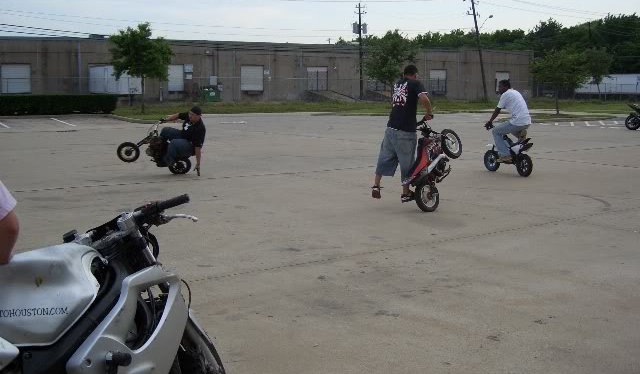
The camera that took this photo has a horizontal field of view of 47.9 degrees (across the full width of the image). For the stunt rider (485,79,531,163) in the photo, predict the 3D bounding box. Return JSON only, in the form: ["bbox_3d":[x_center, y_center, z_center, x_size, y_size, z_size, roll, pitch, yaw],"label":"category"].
[{"bbox_3d":[3.303,-1.149,12.712,0.500,1.477,0.780,-3,9,-25],"label":"stunt rider"}]

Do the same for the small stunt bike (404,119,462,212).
[{"bbox_3d":[1.406,-0.364,9.195,0.580,0.840,1.280,-10,42,47],"label":"small stunt bike"}]

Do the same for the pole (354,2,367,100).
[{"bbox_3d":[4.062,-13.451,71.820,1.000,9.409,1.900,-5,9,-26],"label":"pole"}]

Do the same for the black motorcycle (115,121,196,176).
[{"bbox_3d":[-2.759,-0.663,12.320,1.350,0.860,0.580,10,24,-15],"label":"black motorcycle"}]

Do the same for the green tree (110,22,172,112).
[{"bbox_3d":[-8.777,-5.857,35.536,3.095,4.450,3.095,-2,8,-14],"label":"green tree"}]

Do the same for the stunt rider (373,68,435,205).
[{"bbox_3d":[1.040,-0.662,9.076,0.620,1.749,0.620,7,10,40],"label":"stunt rider"}]

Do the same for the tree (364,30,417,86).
[{"bbox_3d":[4.140,-6.870,42.453,3.101,4.708,3.101,1,8,5],"label":"tree"}]

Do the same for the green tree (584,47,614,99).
[{"bbox_3d":[29.748,-12.086,77.045,3.678,5.542,3.678,3,9,21],"label":"green tree"}]

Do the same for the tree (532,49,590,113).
[{"bbox_3d":[11.980,-5.272,36.109,3.037,3.270,3.037,3,8,18],"label":"tree"}]

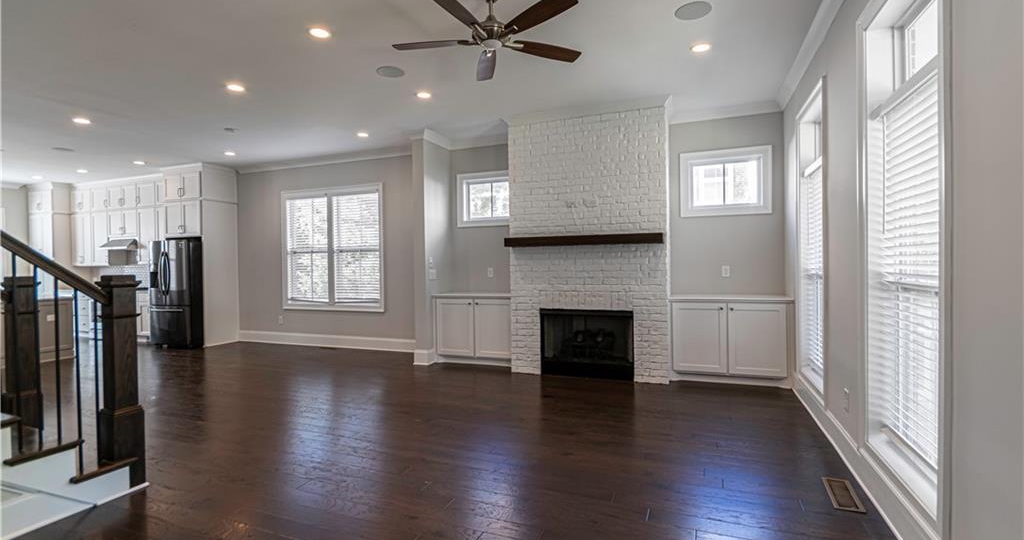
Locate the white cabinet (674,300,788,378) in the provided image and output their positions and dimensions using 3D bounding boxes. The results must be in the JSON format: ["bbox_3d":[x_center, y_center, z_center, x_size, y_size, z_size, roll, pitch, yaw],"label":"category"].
[{"bbox_3d":[2.354,0.754,4.974,1.182,0.909,0.505,0,0,21],"label":"white cabinet"}]

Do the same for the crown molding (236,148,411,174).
[{"bbox_3d":[-2.969,-1.739,7.255,3.981,0.108,0.082,0,0,21],"label":"crown molding"}]

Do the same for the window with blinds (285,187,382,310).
[{"bbox_3d":[-2.885,-0.331,7.350,2.091,1.984,0.103,-1,1,22],"label":"window with blinds"}]

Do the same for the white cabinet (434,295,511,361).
[{"bbox_3d":[-0.410,0.773,6.055,1.176,0.909,0.505,0,0,21],"label":"white cabinet"}]

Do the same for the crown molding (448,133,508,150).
[{"bbox_3d":[-0.358,-1.757,6.234,1.176,0.108,0.082,0,0,21],"label":"crown molding"}]

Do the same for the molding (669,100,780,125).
[{"bbox_3d":[2.391,-1.769,5.148,1.149,0.093,0.103,-1,1,22],"label":"molding"}]

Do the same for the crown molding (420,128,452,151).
[{"bbox_3d":[-0.985,-1.741,6.126,0.093,0.088,0.735,-1,1,22],"label":"crown molding"}]

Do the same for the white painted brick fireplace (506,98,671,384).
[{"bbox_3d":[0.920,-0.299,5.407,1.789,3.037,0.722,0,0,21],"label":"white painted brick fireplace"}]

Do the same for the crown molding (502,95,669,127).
[{"bbox_3d":[0.761,-1.743,5.027,1.853,0.093,0.103,-1,1,22],"label":"crown molding"}]

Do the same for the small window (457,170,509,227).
[{"bbox_3d":[-0.320,-0.976,6.305,0.946,0.747,0.103,0,0,21],"label":"small window"}]

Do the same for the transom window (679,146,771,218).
[{"bbox_3d":[2.445,-0.996,5.224,0.946,0.747,0.103,0,0,21],"label":"transom window"}]

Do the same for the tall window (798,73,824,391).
[{"bbox_3d":[2.587,-0.206,3.843,0.124,2.329,0.911,-1,1,22],"label":"tall window"}]

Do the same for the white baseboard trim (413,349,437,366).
[{"bbox_3d":[-1.144,1.141,5.998,0.223,0.192,0.186,-1,1,22],"label":"white baseboard trim"}]

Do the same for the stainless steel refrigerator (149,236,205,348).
[{"bbox_3d":[-5.537,0.380,7.891,0.988,1.780,0.849,-1,1,22],"label":"stainless steel refrigerator"}]

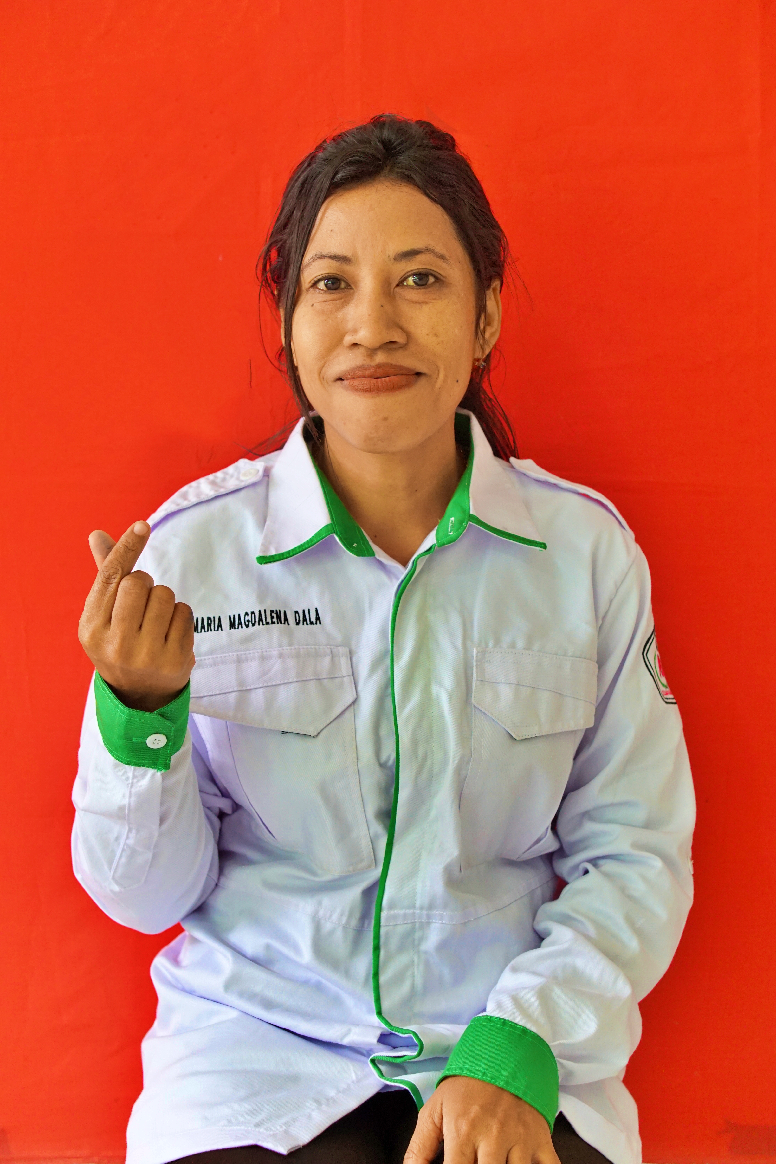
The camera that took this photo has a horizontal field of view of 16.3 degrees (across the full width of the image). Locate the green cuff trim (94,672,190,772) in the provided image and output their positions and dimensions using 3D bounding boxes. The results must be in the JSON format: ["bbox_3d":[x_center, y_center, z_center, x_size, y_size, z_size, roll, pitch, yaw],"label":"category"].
[{"bbox_3d":[-0.161,0.085,1.785,0.065,0.060,0.075,-4,40,-4],"label":"green cuff trim"}]

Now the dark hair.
[{"bbox_3d":[0.000,-0.222,2.045,0.195,0.260,0.210,-2,0,4],"label":"dark hair"}]

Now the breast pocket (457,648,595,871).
[{"bbox_3d":[0.101,0.126,1.945,0.105,0.163,0.040,0,1,-22],"label":"breast pocket"}]

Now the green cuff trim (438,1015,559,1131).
[{"bbox_3d":[0.077,0.326,1.790,0.087,0.060,0.060,22,-41,-4],"label":"green cuff trim"}]

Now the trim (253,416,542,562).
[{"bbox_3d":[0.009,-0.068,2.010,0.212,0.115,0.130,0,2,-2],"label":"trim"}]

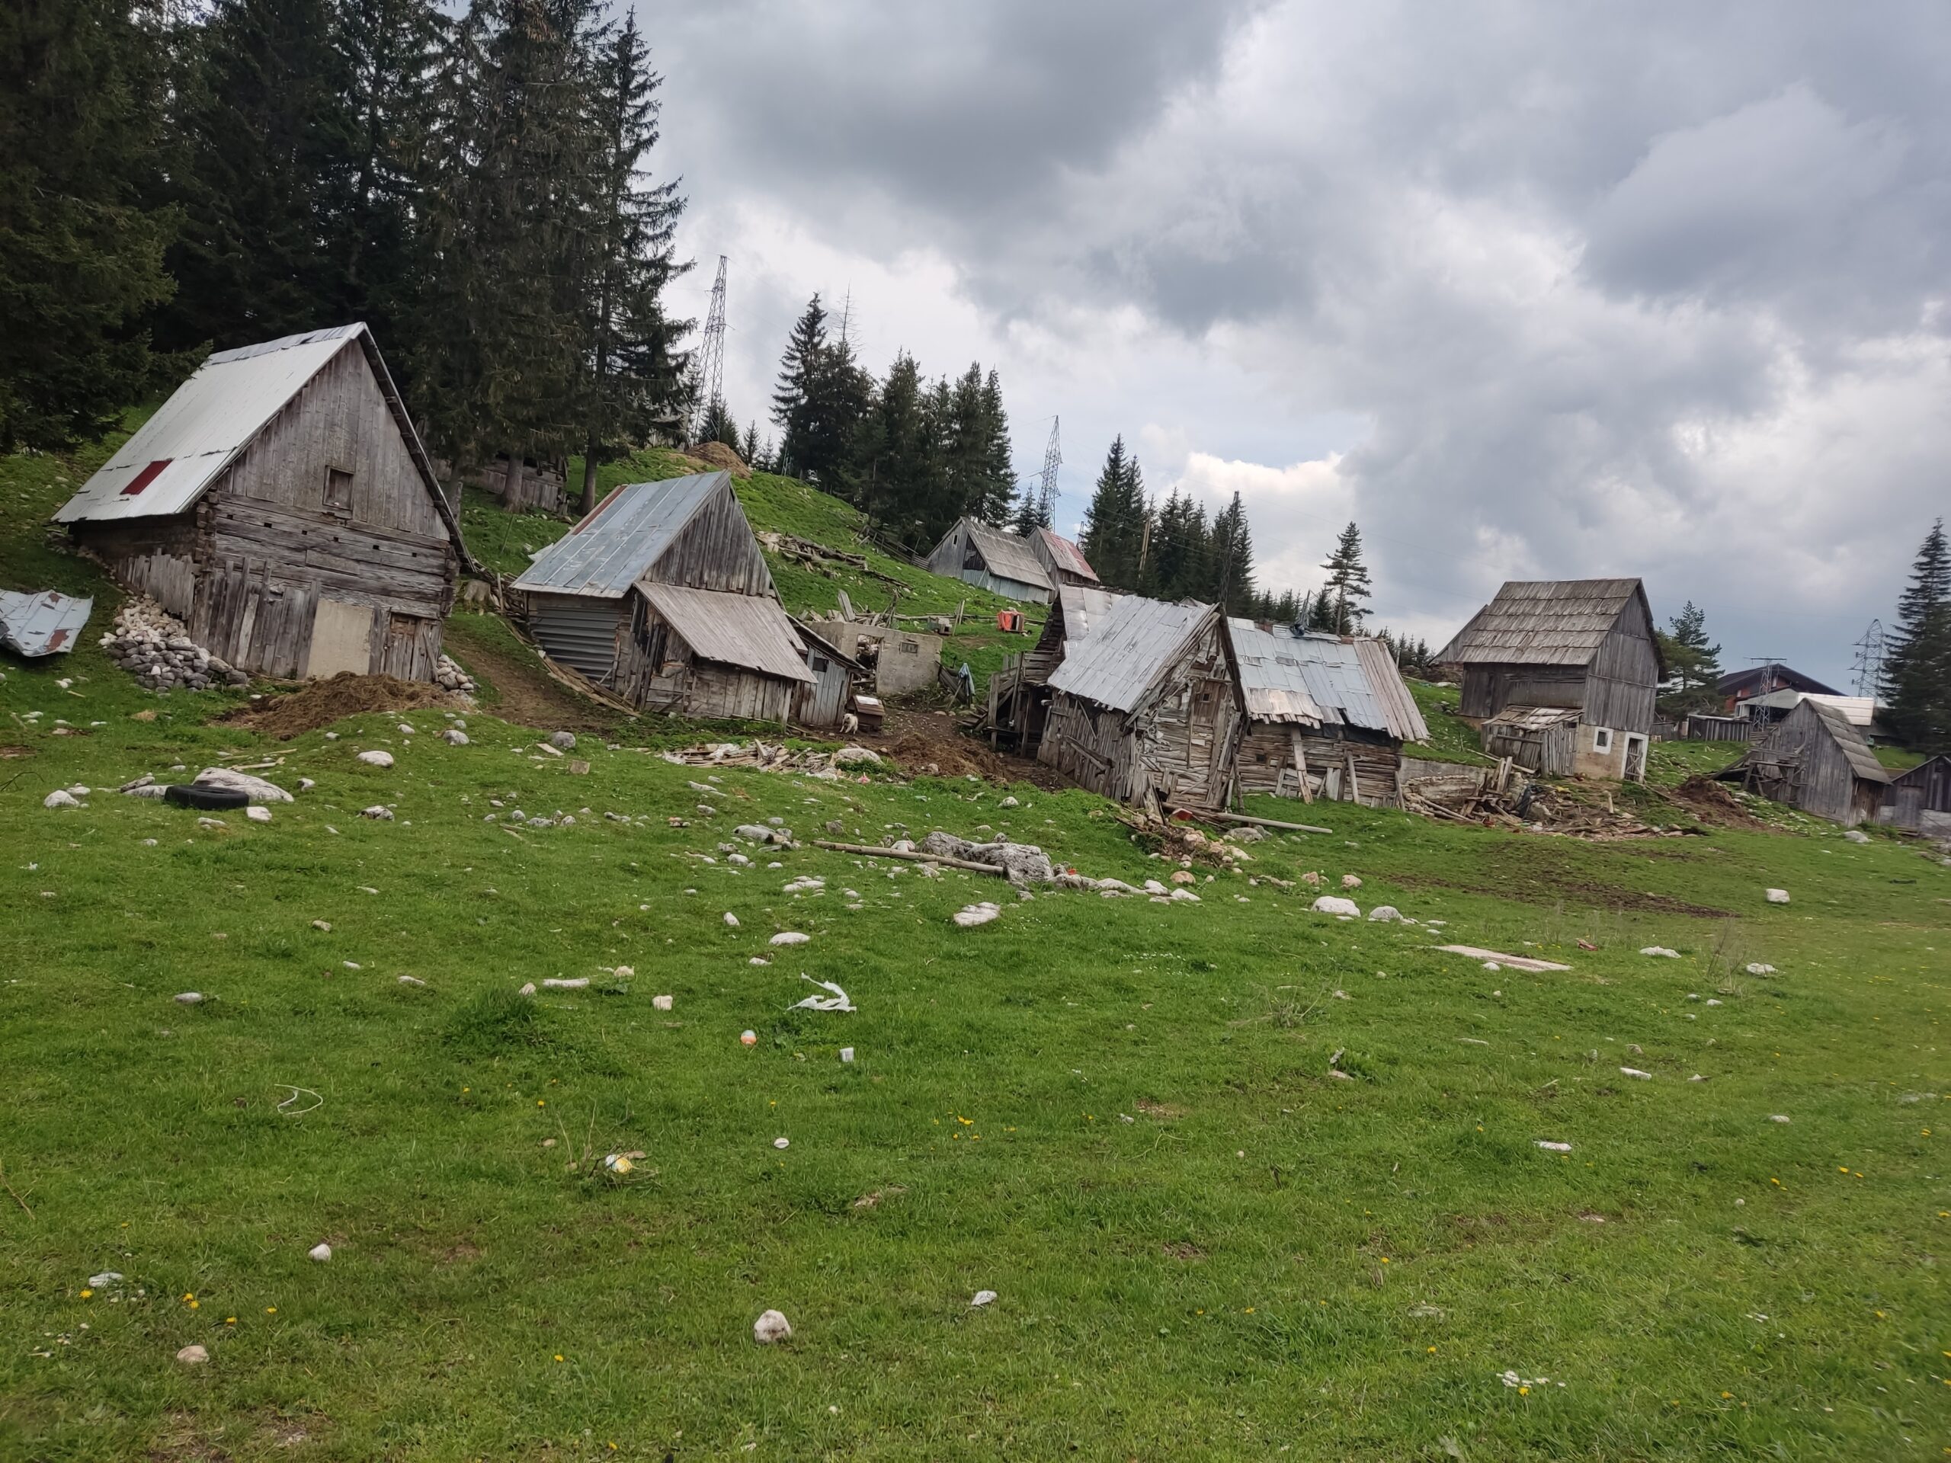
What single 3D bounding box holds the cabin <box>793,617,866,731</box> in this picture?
[{"bbox_3d":[-4.487,-1.497,35.337,2.535,2.631,2.800,7,0,-40],"label":"cabin"}]

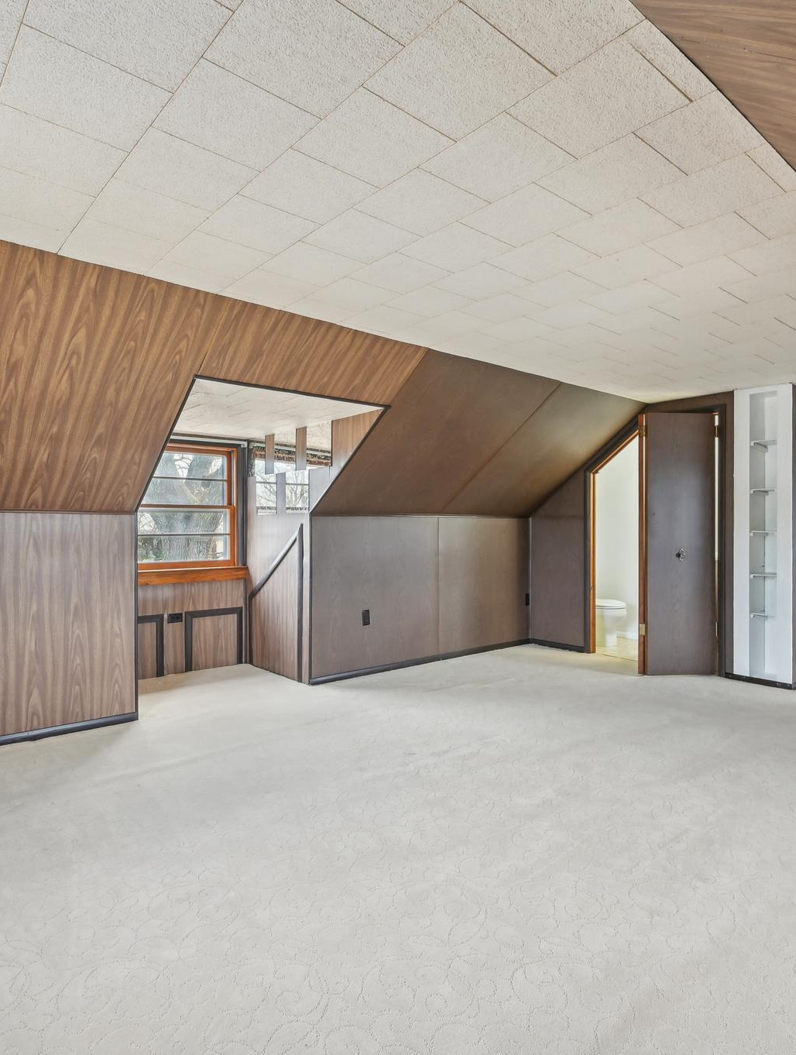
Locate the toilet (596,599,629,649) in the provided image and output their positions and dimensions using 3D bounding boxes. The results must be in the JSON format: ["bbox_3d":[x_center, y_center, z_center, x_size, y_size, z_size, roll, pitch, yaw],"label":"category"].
[{"bbox_3d":[1.913,0.765,6.024,0.430,0.750,0.700,0,0,-40],"label":"toilet"}]

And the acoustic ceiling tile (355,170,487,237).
[{"bbox_3d":[0.070,-1.008,1.915,0.306,0.018,0.304,0,0,-41],"label":"acoustic ceiling tile"}]

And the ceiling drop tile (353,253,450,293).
[{"bbox_3d":[0.007,-1.012,2.451,0.306,0.018,0.304,0,0,-41],"label":"ceiling drop tile"}]

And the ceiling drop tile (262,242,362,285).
[{"bbox_3d":[-0.324,-1.002,2.349,0.305,0.018,0.305,0,0,-40],"label":"ceiling drop tile"}]

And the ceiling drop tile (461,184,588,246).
[{"bbox_3d":[0.408,-1.000,1.983,0.305,0.018,0.305,0,1,-41],"label":"ceiling drop tile"}]

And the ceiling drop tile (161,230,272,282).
[{"bbox_3d":[-0.671,-1.016,2.295,0.305,0.018,0.314,0,1,-41],"label":"ceiling drop tile"}]

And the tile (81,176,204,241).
[{"bbox_3d":[-0.796,-1.002,1.963,0.305,0.018,0.305,0,0,-40],"label":"tile"}]

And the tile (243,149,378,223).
[{"bbox_3d":[-0.267,-1.009,1.835,0.306,0.018,0.304,0,0,-41],"label":"tile"}]

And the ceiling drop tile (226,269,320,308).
[{"bbox_3d":[-0.525,-1.002,2.578,0.305,0.018,0.305,0,0,-40],"label":"ceiling drop tile"}]

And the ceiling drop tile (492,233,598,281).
[{"bbox_3d":[0.540,-1.009,2.306,0.306,0.018,0.304,0,0,-41],"label":"ceiling drop tile"}]

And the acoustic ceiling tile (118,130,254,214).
[{"bbox_3d":[-0.598,-1.009,1.746,0.305,0.018,0.305,0,1,-41],"label":"acoustic ceiling tile"}]

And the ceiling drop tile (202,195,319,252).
[{"bbox_3d":[-0.461,-1.002,2.044,0.305,0.018,0.305,0,0,-40],"label":"ceiling drop tile"}]

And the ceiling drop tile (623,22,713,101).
[{"bbox_3d":[0.589,-1.003,1.319,0.306,0.018,0.060,0,0,-41],"label":"ceiling drop tile"}]

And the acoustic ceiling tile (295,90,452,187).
[{"bbox_3d":[-0.065,-1.001,1.597,0.305,0.018,0.305,0,1,-41],"label":"acoustic ceiling tile"}]

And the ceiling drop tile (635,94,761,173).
[{"bbox_3d":[0.776,-1.002,1.573,0.305,0.018,0.204,0,0,-40],"label":"ceiling drop tile"}]

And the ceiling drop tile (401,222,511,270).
[{"bbox_3d":[0.207,-1.010,2.222,0.306,0.018,0.304,0,0,-41],"label":"ceiling drop tile"}]

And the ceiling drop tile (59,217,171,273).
[{"bbox_3d":[-1.016,-1.019,2.227,0.305,0.018,0.341,0,1,-41],"label":"ceiling drop tile"}]

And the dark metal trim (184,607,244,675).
[{"bbox_3d":[-1.476,0.904,4.989,0.488,0.475,0.020,0,0,-40],"label":"dark metal trim"}]

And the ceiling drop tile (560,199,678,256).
[{"bbox_3d":[0.739,-1.002,2.068,0.305,0.018,0.305,0,0,-40],"label":"ceiling drop tile"}]

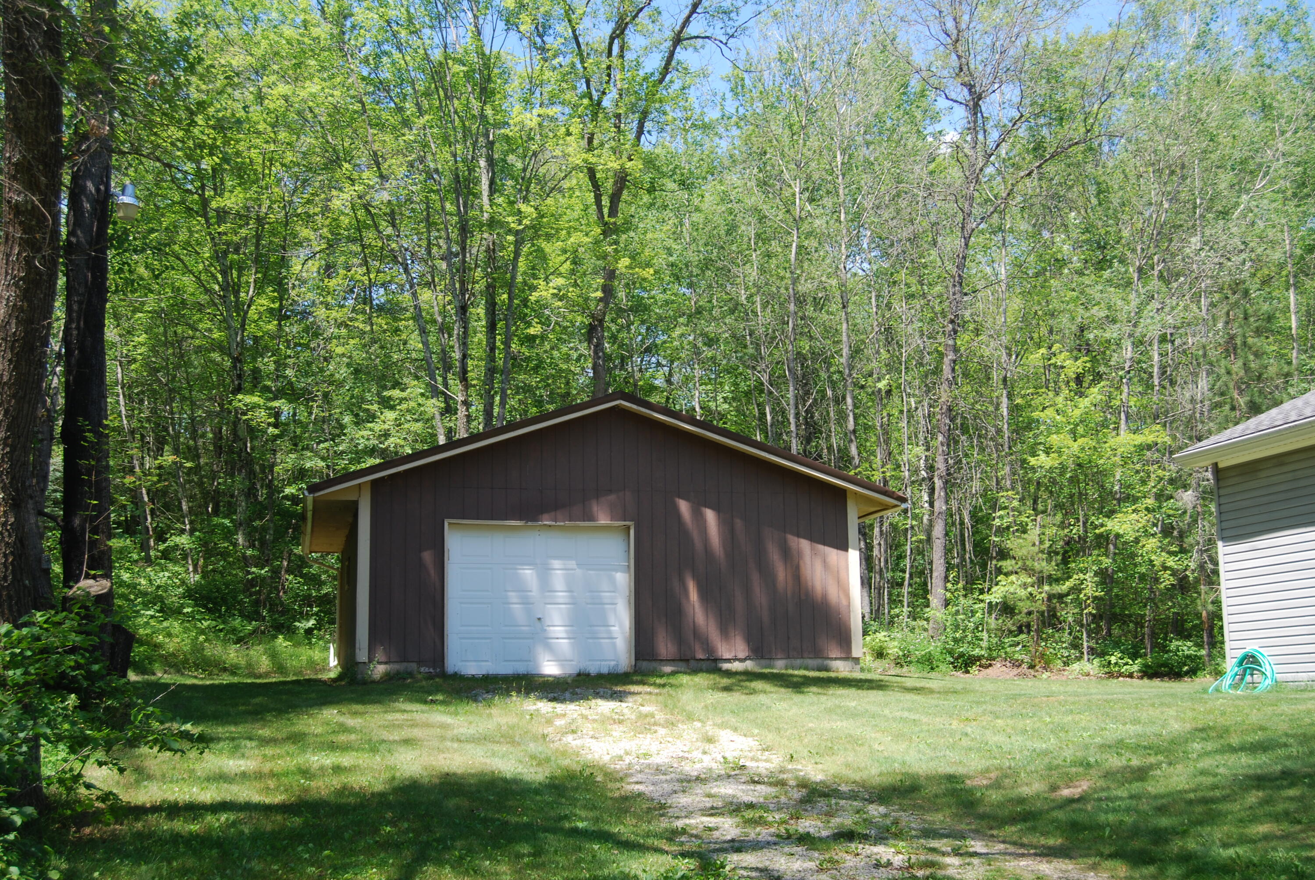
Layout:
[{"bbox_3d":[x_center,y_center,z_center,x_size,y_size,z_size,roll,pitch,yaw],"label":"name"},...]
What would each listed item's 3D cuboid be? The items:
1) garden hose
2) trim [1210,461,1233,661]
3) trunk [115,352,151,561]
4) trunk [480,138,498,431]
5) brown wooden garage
[{"bbox_3d":[6.461,2.546,15.750,0.720,0.530,0.400,-9,-13,39],"label":"garden hose"},{"bbox_3d":[6.749,1.501,16.933,0.090,2.480,0.100,2,-11,-16],"label":"trim"},{"bbox_3d":[-11.789,0.339,32.078,0.220,4.882,0.220,-12,-10,-2],"label":"trunk"},{"bbox_3d":[-3.866,-1.913,32.126,0.260,9.925,0.260,-2,-10,0],"label":"trunk"},{"bbox_3d":[-1.482,2.014,24.073,8.750,4.070,8.000,2,-10,-14],"label":"brown wooden garage"}]

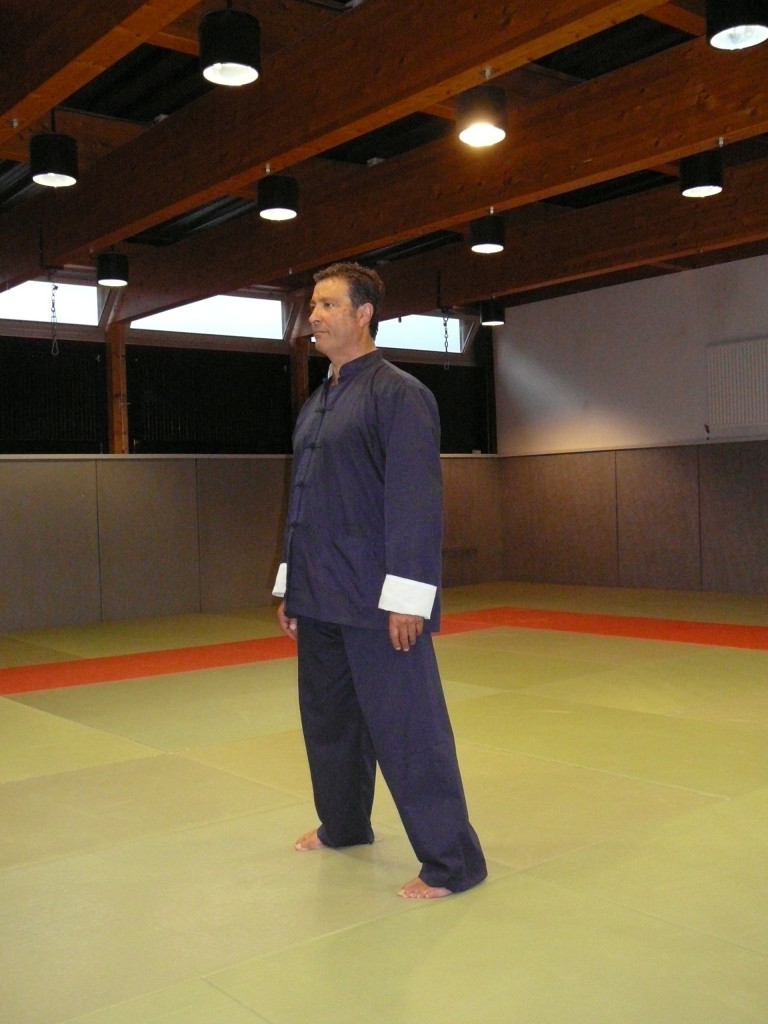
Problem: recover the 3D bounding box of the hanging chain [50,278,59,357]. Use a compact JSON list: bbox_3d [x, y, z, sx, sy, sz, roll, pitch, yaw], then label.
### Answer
[{"bbox_3d":[-2.163,-1.282,7.374,0.046,0.521,0.035,-2,1,-39],"label":"hanging chain"}]

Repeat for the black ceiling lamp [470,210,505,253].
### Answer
[{"bbox_3d":[0.701,-1.907,7.652,0.228,0.205,0.228,-2,1,0],"label":"black ceiling lamp"}]

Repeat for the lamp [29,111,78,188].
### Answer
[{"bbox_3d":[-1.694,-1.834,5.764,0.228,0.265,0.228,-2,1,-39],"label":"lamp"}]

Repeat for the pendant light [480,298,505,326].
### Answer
[{"bbox_3d":[1.077,-1.964,11.119,0.228,0.205,0.228,-2,1,0],"label":"pendant light"}]

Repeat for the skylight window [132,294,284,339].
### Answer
[{"bbox_3d":[-1.667,-1.877,10.704,1.700,0.400,0.080,-2,1,-39],"label":"skylight window"}]

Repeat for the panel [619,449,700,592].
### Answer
[{"bbox_3d":[2.755,0.068,11.270,0.070,1.430,1.022,-2,1,-39],"label":"panel"}]

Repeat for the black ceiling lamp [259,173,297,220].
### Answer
[{"bbox_3d":[-0.624,-1.850,6.612,0.228,0.205,0.228,-2,1,0],"label":"black ceiling lamp"}]

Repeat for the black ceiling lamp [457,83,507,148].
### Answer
[{"bbox_3d":[0.457,-1.867,5.254,0.228,0.205,0.228,-2,1,0],"label":"black ceiling lamp"}]

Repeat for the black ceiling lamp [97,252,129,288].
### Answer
[{"bbox_3d":[-2.042,-1.828,8.469,0.228,0.205,0.228,-2,1,-39],"label":"black ceiling lamp"}]

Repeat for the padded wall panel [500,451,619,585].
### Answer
[{"bbox_3d":[1.899,0.082,12.328,0.070,1.430,1.701,-2,1,-39],"label":"padded wall panel"}]

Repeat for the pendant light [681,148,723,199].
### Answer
[{"bbox_3d":[1.805,-1.926,6.391,0.228,0.205,0.228,-2,1,0],"label":"pendant light"}]

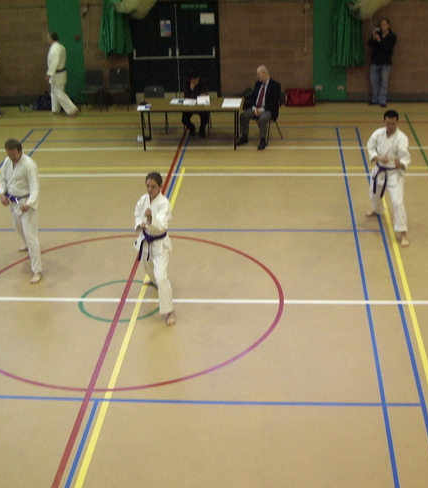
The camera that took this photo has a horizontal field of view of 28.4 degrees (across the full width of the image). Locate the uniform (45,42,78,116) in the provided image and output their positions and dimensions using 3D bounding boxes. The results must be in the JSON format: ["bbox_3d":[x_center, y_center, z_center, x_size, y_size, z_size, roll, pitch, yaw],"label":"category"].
[{"bbox_3d":[-3.024,-3.258,16.646,0.594,1.366,0.495,6,26,18],"label":"uniform"}]

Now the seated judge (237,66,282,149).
[{"bbox_3d":[0.833,-2.396,14.688,0.574,1.317,0.792,18,32,36],"label":"seated judge"}]

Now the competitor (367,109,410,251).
[{"bbox_3d":[2.306,-0.964,11.085,0.693,1.673,1.052,7,26,19],"label":"competitor"}]

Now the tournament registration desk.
[{"bbox_3d":[-0.391,-2.090,14.672,1.800,0.730,0.800,0,25,5],"label":"tournament registration desk"}]

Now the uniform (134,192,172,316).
[{"bbox_3d":[-0.644,0.042,9.293,0.560,1.220,0.820,4,25,12],"label":"uniform"}]

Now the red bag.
[{"bbox_3d":[1.713,-2.946,16.881,0.610,0.320,0.300,-1,25,3],"label":"red bag"}]

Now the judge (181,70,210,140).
[{"bbox_3d":[-0.300,-2.529,15.112,0.520,1.160,0.740,0,25,5],"label":"judge"}]

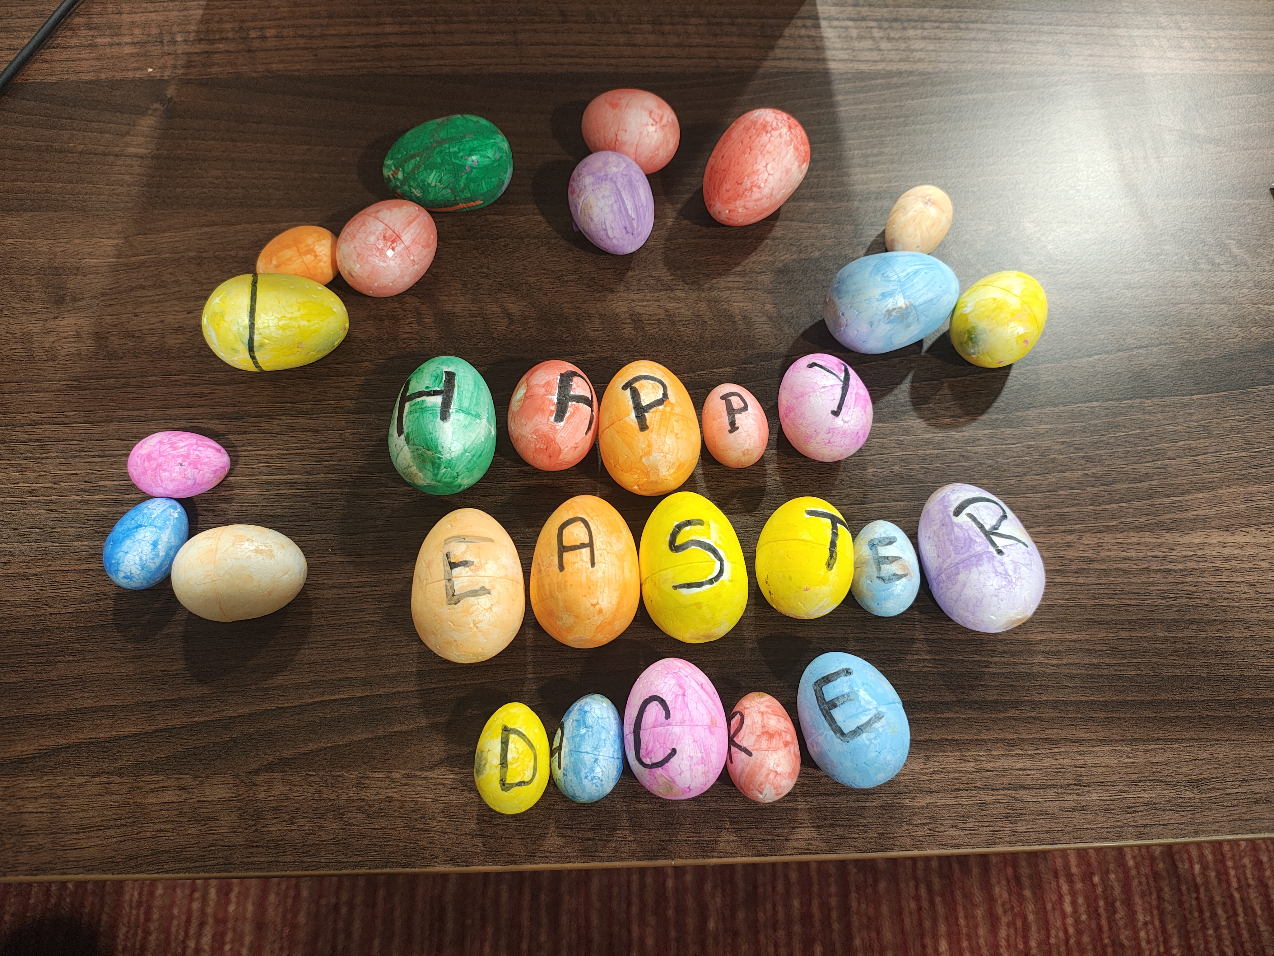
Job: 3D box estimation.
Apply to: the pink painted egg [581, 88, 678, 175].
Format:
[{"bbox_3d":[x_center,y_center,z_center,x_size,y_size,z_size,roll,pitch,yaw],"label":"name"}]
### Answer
[{"bbox_3d":[-0.003,-0.198,0.526,0.057,0.046,0.046,16,70,5],"label":"pink painted egg"}]

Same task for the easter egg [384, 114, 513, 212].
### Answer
[{"bbox_3d":[-0.102,-0.170,0.501,0.070,0.048,0.048,-8,67,3],"label":"easter egg"}]

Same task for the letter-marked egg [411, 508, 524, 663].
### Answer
[{"bbox_3d":[-0.075,0.048,0.408,0.049,0.049,0.071,-5,61,-3],"label":"letter-marked egg"}]

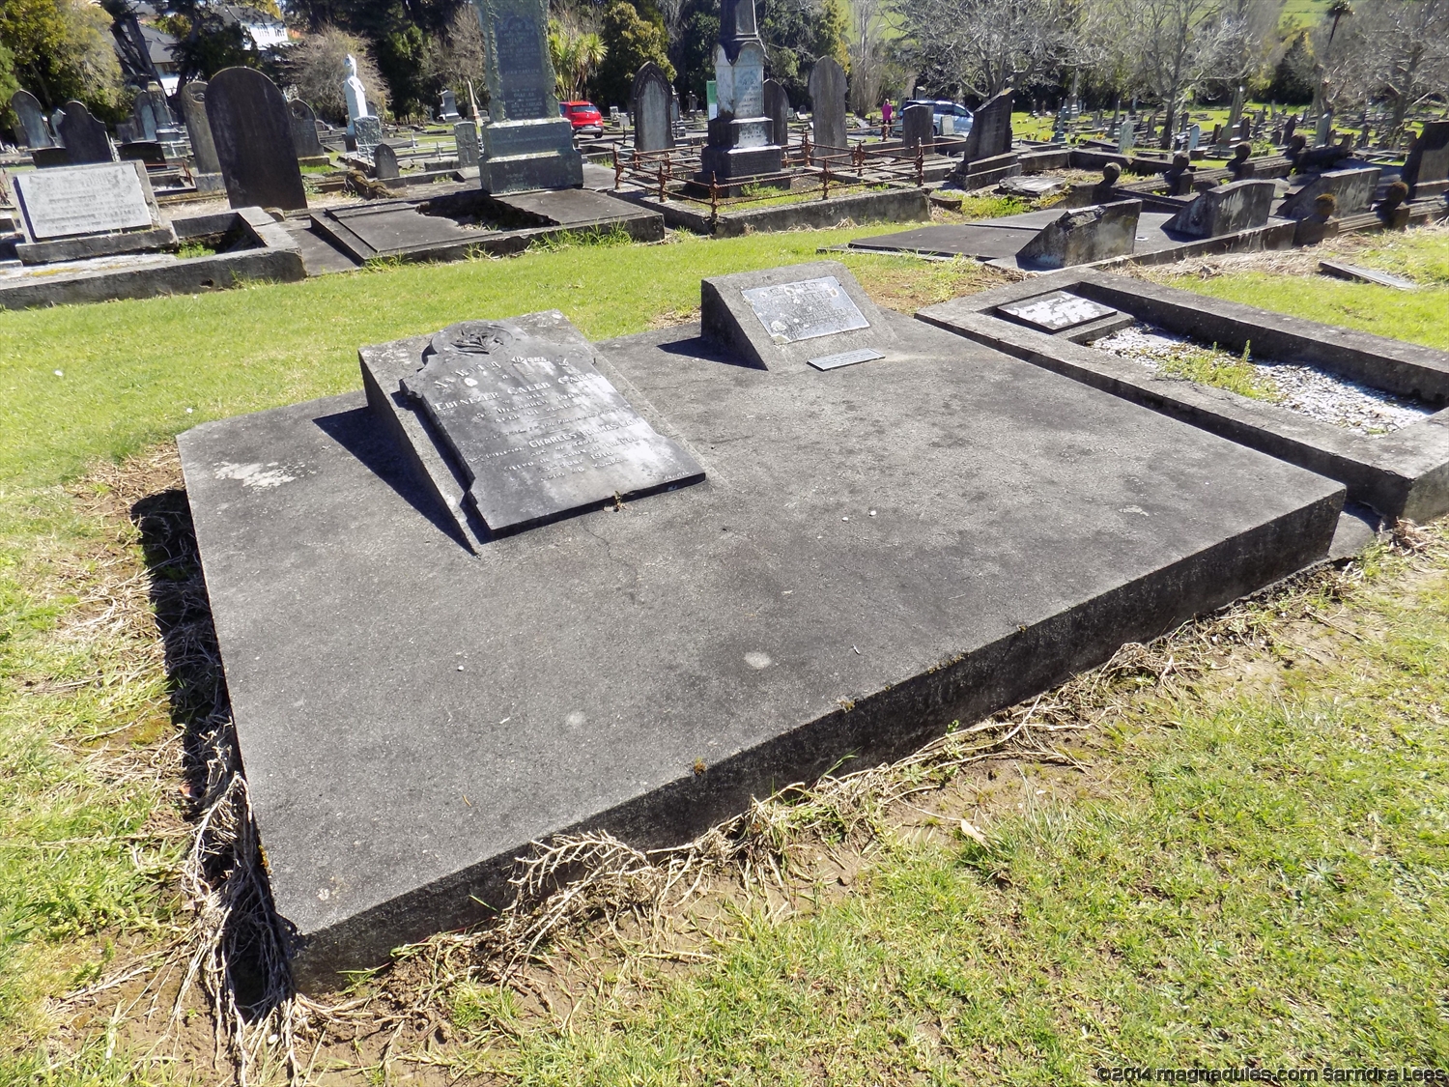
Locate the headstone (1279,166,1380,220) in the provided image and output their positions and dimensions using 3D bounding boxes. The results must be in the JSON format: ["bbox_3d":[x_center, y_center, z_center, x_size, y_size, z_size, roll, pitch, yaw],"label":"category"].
[{"bbox_3d":[4.599,-2.723,7.412,0.620,0.380,0.450,-17,32,-25],"label":"headstone"}]

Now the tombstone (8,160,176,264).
[{"bbox_3d":[-4.407,-2.304,6.675,0.930,0.510,0.500,-16,31,-26],"label":"tombstone"}]

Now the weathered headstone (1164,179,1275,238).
[{"bbox_3d":[3.472,-2.396,6.794,0.600,0.300,0.420,-17,32,-25],"label":"weathered headstone"}]

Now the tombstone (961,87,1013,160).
[{"bbox_3d":[2.539,-4.105,9.458,0.540,0.600,0.150,-21,33,-32],"label":"tombstone"}]

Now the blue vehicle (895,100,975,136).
[{"bbox_3d":[10.859,-20.751,47.000,4.600,1.520,1.780,-16,31,-26],"label":"blue vehicle"}]

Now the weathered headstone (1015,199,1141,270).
[{"bbox_3d":[2.265,-2.006,6.133,0.640,0.330,0.400,-17,32,-25],"label":"weathered headstone"}]

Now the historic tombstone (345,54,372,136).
[{"bbox_3d":[-9.699,-11.888,25.500,0.520,1.850,0.450,-11,29,-17],"label":"historic tombstone"}]

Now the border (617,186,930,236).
[{"bbox_3d":[0.378,-3.066,8.638,2.200,0.180,1.900,-17,32,-25],"label":"border"}]

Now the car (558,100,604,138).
[{"bbox_3d":[-7.381,-19.815,45.000,1.720,1.520,4.200,-19,32,-30],"label":"car"}]

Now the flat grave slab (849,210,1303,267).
[{"bbox_3d":[2.514,-2.257,7.033,2.650,0.120,1.650,-17,32,-25],"label":"flat grave slab"}]

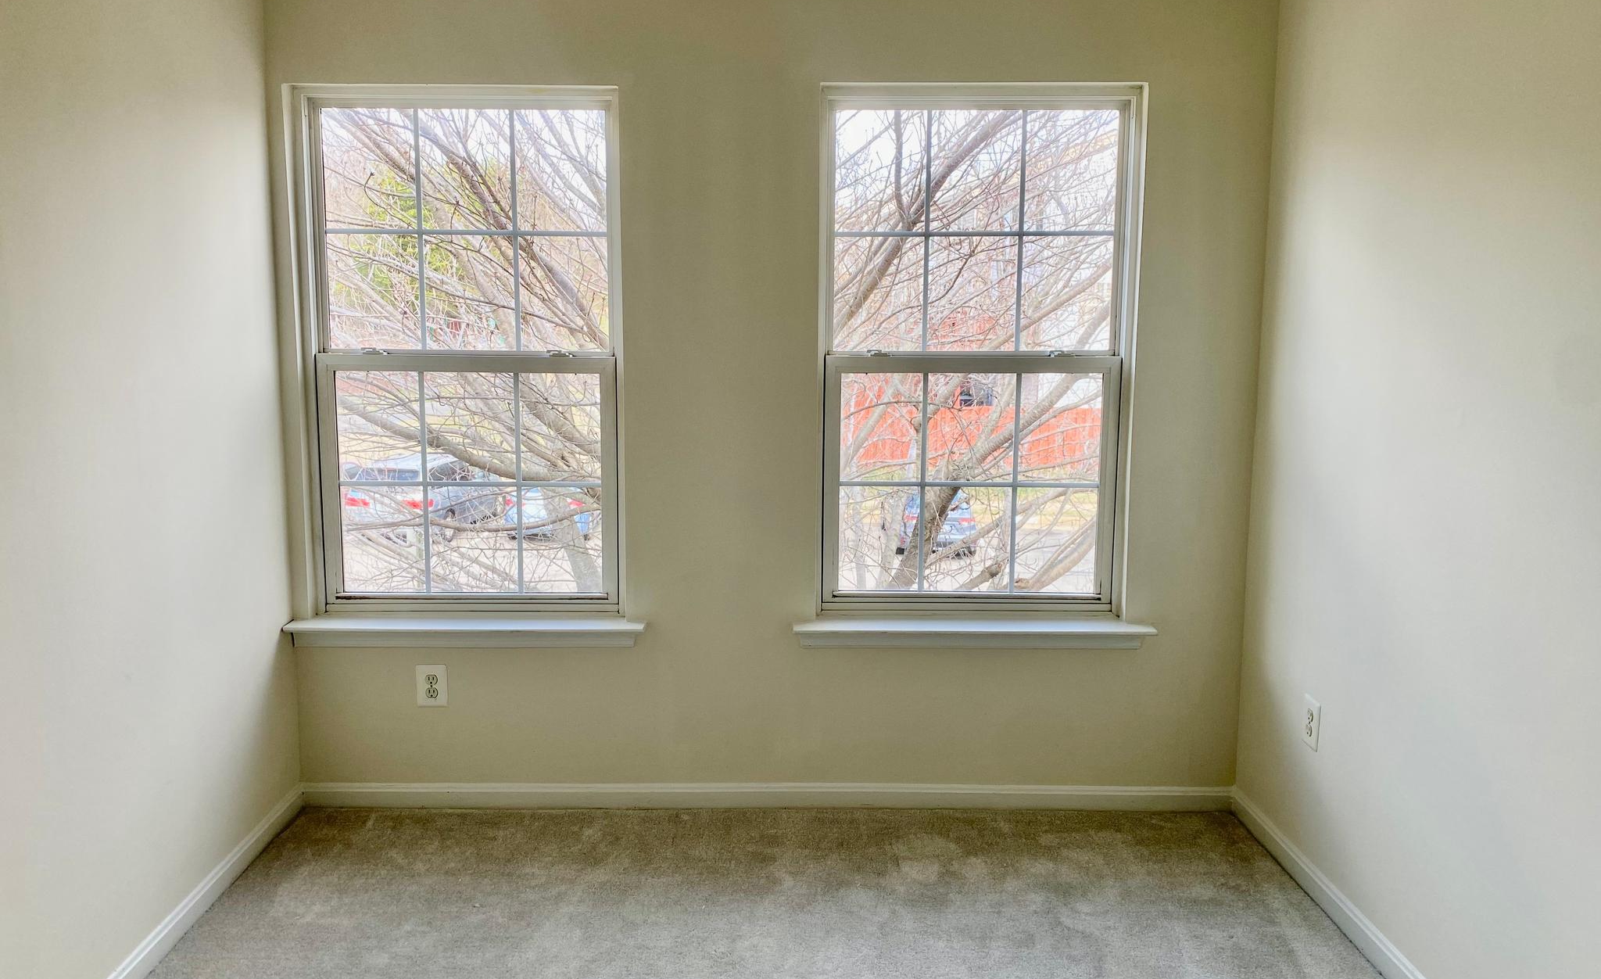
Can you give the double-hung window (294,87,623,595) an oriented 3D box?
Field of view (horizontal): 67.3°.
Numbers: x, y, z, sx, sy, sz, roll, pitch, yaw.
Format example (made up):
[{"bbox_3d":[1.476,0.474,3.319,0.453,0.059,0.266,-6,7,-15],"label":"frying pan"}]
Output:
[{"bbox_3d":[-0.942,-0.368,3.391,0.901,1.458,0.100,0,8,-1],"label":"double-hung window"}]

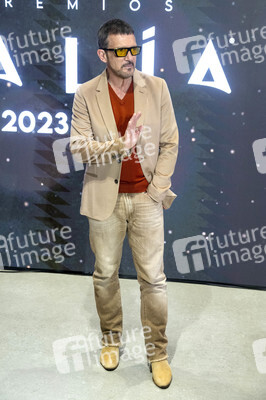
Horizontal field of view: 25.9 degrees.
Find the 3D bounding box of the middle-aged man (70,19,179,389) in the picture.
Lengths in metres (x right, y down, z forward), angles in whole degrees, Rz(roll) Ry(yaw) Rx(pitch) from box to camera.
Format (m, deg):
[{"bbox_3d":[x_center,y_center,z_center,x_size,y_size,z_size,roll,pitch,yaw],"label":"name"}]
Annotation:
[{"bbox_3d":[-0.042,0.034,2.820,0.530,1.750,0.520,0,15,-4],"label":"middle-aged man"}]

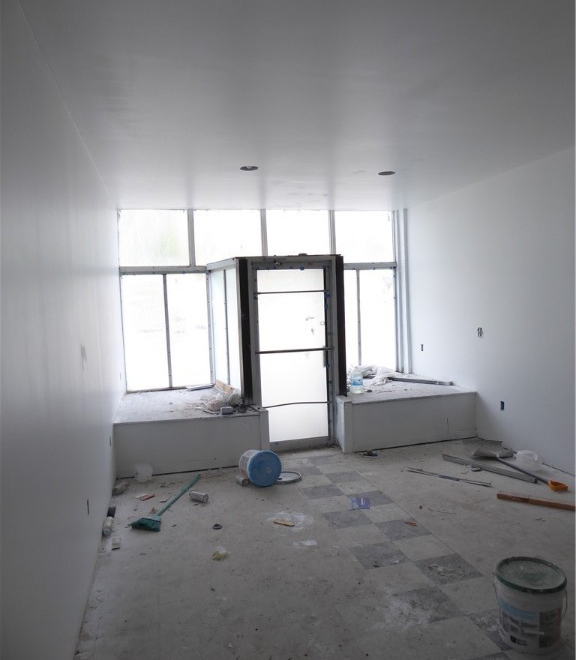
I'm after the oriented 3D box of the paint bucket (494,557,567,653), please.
[{"bbox_3d":[1.164,1.318,2.663,0.310,0.325,0.310,-2,3,0],"label":"paint bucket"}]

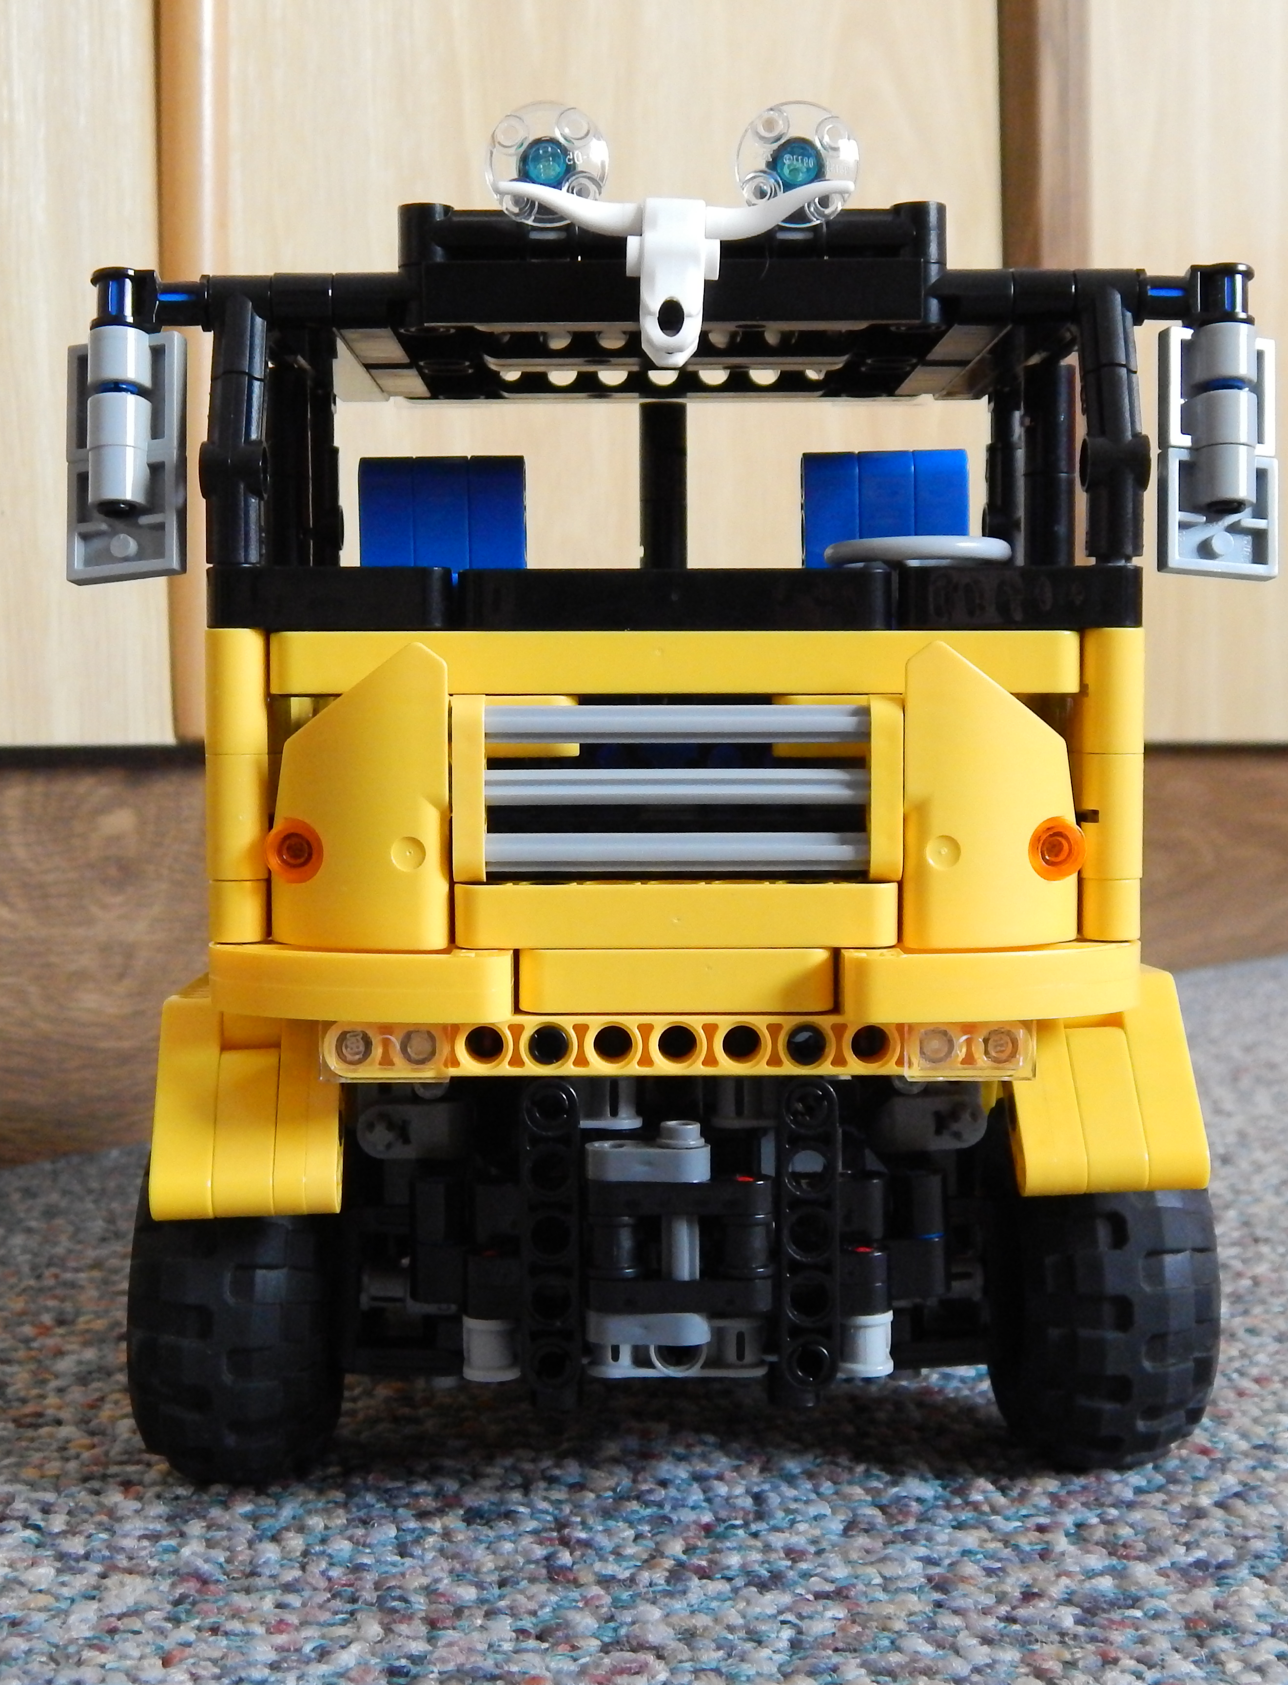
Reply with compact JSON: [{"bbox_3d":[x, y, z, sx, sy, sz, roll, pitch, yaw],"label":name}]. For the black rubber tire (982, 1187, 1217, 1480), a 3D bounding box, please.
[{"bbox_3d":[0.064,0.060,0.347,0.027,0.056,0.056,0,3,-3],"label":"black rubber tire"}]

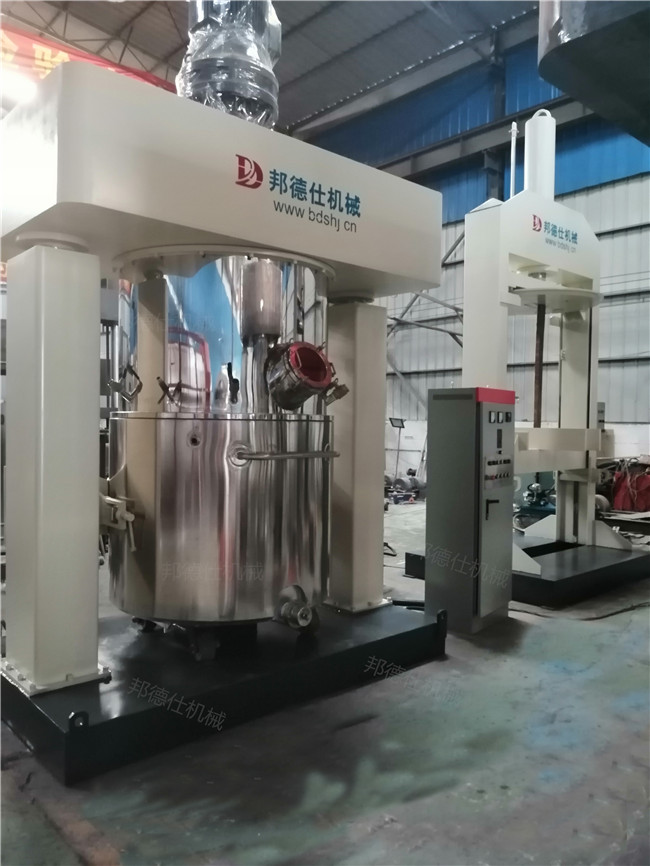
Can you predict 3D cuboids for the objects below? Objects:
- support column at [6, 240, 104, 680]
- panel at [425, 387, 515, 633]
[{"bbox_3d":[-1.367,0.161,3.384,0.309,2.057,0.463,0,1,-42],"label":"support column"},{"bbox_3d":[1.103,0.550,5.117,0.403,1.744,0.593,2,2,42],"label":"panel"}]

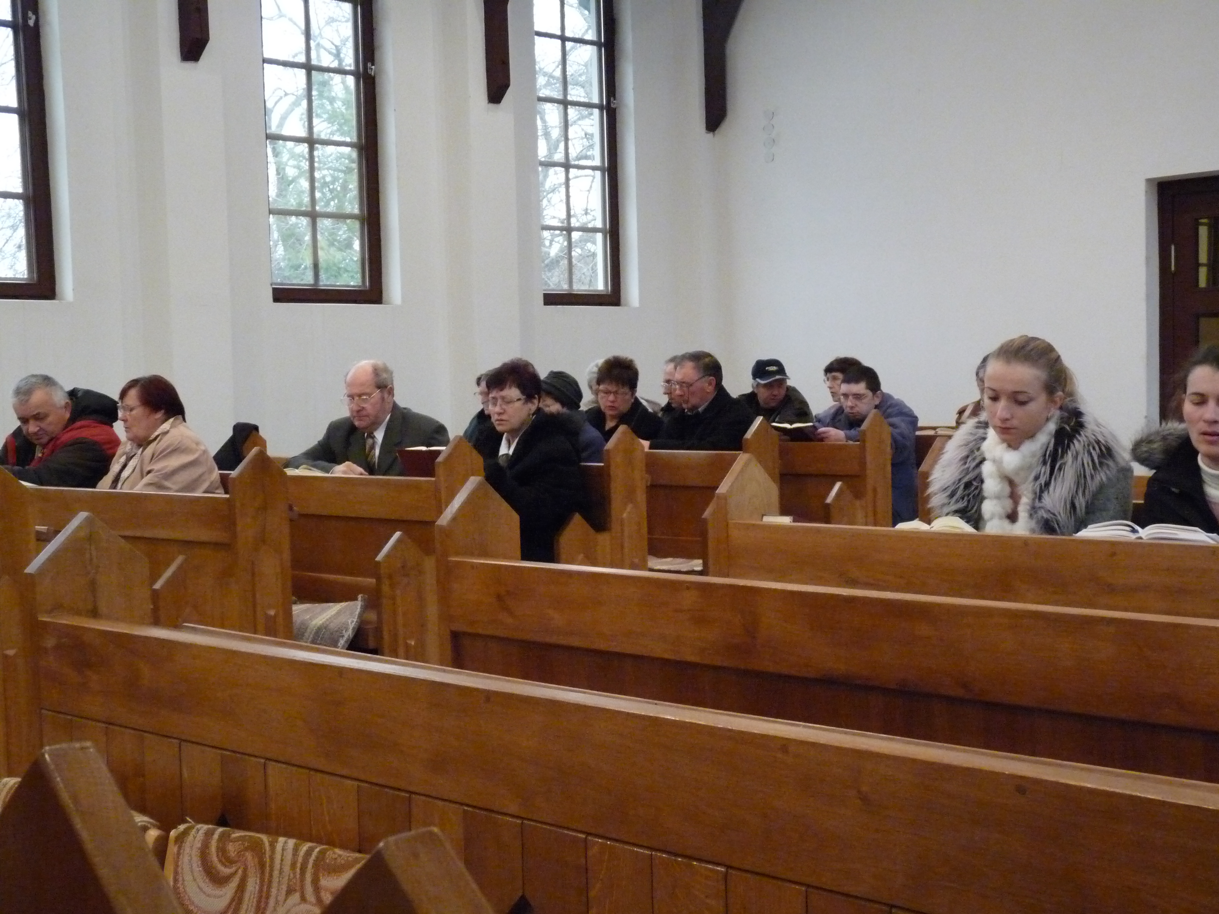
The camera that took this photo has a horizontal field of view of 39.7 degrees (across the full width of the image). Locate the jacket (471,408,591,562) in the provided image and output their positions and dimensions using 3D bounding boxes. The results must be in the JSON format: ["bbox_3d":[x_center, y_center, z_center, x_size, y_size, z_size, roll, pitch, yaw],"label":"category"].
[{"bbox_3d":[-0.286,0.168,5.923,0.520,0.670,0.480,1,4,43],"label":"jacket"}]

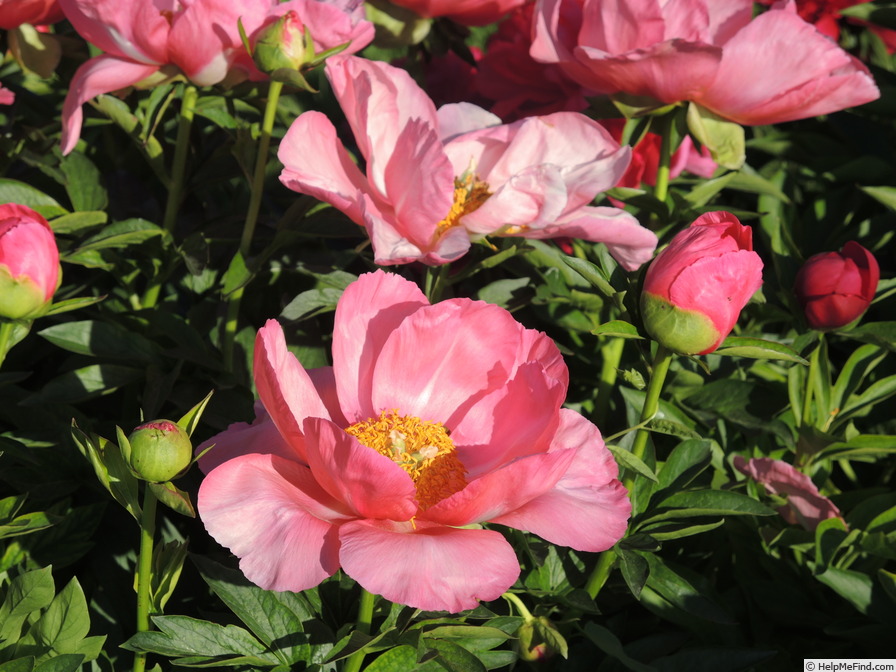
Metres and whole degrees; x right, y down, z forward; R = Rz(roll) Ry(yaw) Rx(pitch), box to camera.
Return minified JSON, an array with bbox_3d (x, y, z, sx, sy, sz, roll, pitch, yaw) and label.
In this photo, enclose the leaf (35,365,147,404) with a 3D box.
[{"bbox_3d":[-0.151,0.020,1.140,0.047,0.007,0.020,-12,33,-18],"label":"leaf"}]

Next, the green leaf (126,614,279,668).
[{"bbox_3d":[-0.092,0.113,1.010,0.059,0.008,0.027,6,30,-9],"label":"green leaf"}]

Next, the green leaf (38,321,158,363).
[{"bbox_3d":[-0.147,0.002,1.140,0.051,0.008,0.024,7,28,-15],"label":"green leaf"}]

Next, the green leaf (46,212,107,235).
[{"bbox_3d":[-0.181,-0.055,1.320,0.034,0.008,0.014,-6,31,-10],"label":"green leaf"}]

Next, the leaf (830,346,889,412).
[{"bbox_3d":[0.177,0.018,1.170,0.008,0.034,0.011,32,14,-31],"label":"leaf"}]

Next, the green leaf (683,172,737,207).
[{"bbox_3d":[0.144,-0.081,1.500,0.036,0.008,0.018,-19,32,-19],"label":"green leaf"}]

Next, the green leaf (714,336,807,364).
[{"bbox_3d":[0.146,0.007,1.270,0.046,0.009,0.017,6,21,15],"label":"green leaf"}]

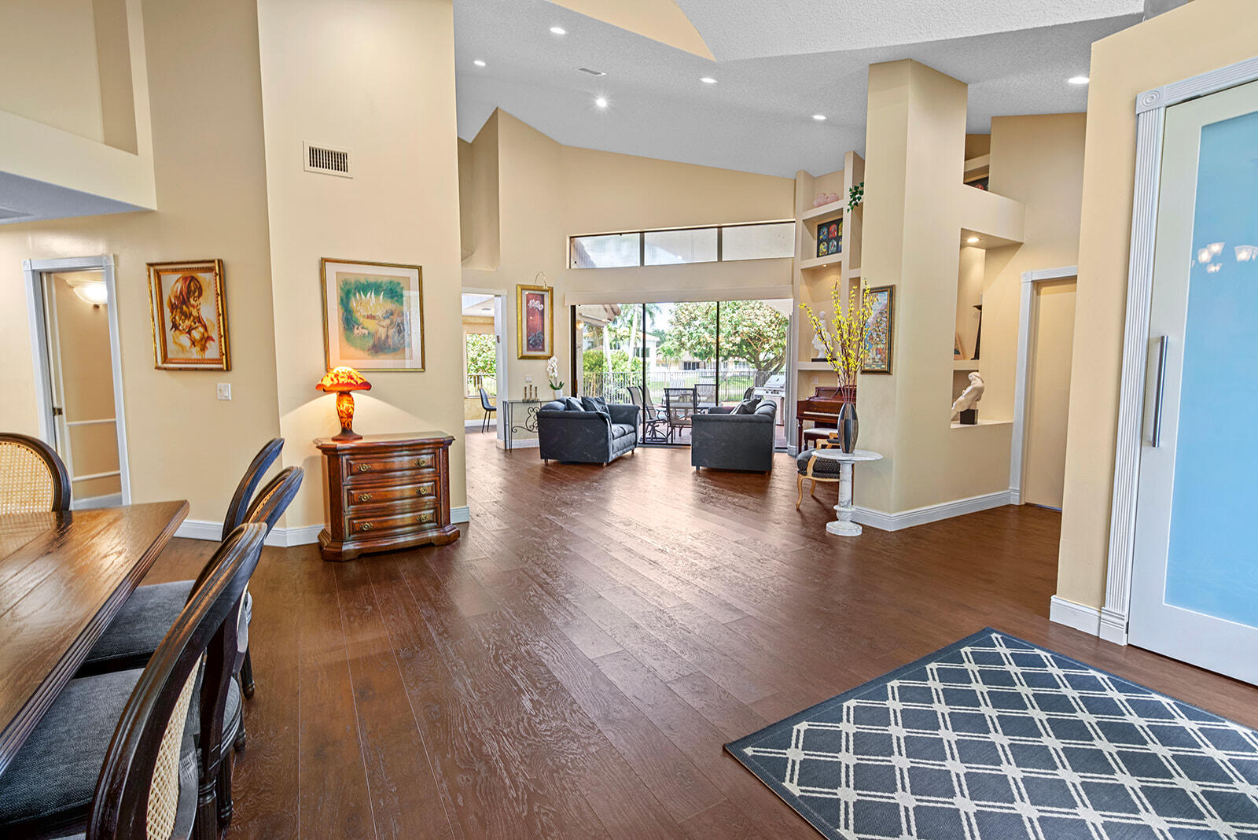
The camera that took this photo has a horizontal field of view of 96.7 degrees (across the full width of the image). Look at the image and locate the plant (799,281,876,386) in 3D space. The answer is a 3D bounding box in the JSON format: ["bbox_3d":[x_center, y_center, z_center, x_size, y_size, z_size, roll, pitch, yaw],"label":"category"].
[{"bbox_3d":[1.636,-0.647,4.381,0.560,0.870,0.480,2,5,20],"label":"plant"}]

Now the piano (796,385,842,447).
[{"bbox_3d":[2.850,0.113,6.946,0.600,1.030,1.470,-3,6,-30],"label":"piano"}]

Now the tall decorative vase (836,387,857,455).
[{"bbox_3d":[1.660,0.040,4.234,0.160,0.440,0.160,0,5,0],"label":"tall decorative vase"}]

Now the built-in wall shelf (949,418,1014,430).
[{"bbox_3d":[2.986,0.050,4.984,1.000,0.035,0.340,-3,6,-30],"label":"built-in wall shelf"}]

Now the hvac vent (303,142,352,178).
[{"bbox_3d":[-2.093,-1.810,3.891,0.300,0.196,0.020,-3,6,-30],"label":"hvac vent"}]

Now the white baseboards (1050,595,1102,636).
[{"bbox_3d":[2.133,0.932,2.668,0.025,0.126,0.197,-3,6,-30],"label":"white baseboards"}]

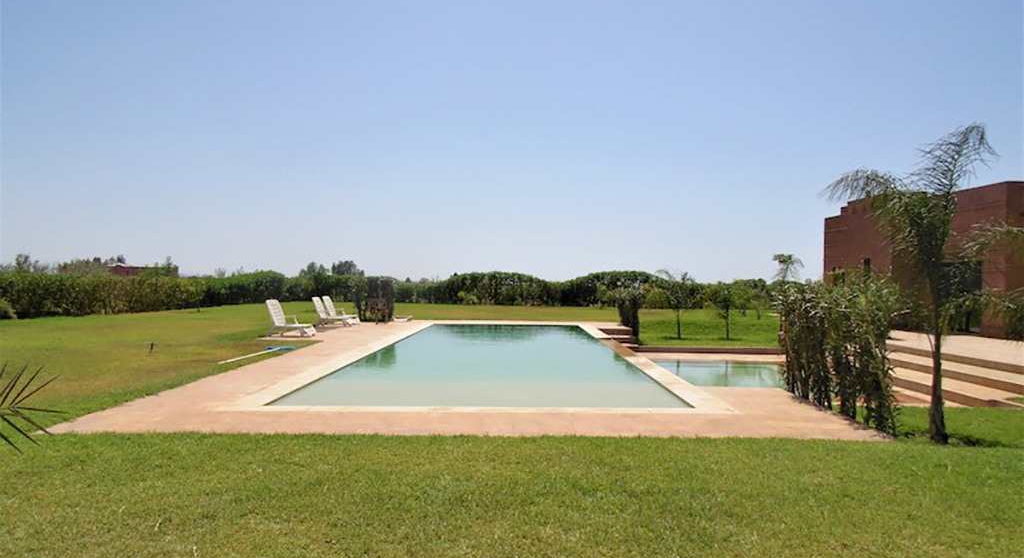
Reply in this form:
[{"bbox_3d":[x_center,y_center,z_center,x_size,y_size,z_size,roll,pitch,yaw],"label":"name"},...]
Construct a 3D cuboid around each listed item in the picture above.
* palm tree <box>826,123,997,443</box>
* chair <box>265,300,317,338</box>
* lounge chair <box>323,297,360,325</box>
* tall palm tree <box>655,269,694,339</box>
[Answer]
[{"bbox_3d":[3.980,0.047,6.500,1.720,3.201,1.650,0,0,0],"label":"palm tree"},{"bbox_3d":[-6.148,1.093,18.153,1.270,1.020,0.670,0,0,10],"label":"chair"},{"bbox_3d":[-6.098,1.122,23.403,1.270,1.020,0.670,0,0,10],"label":"lounge chair"},{"bbox_3d":[5.418,0.850,21.700,1.400,2.334,1.350,0,0,0],"label":"tall palm tree"}]

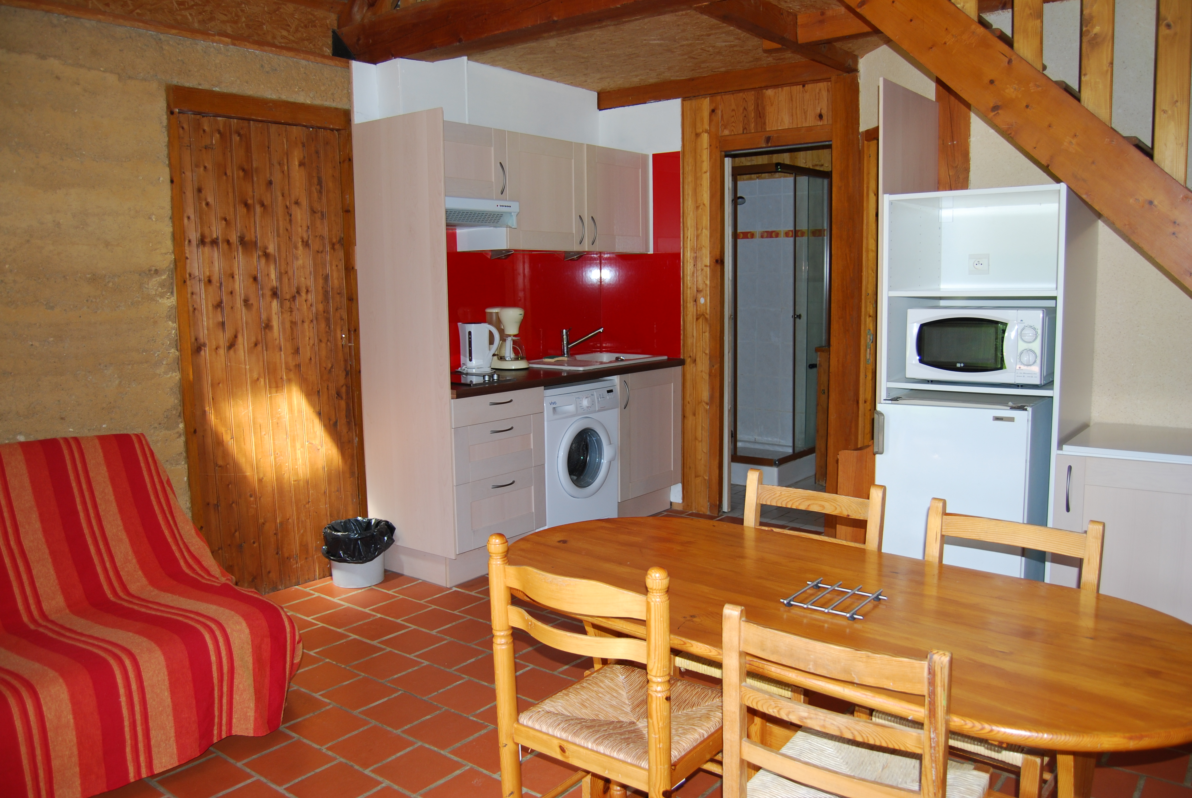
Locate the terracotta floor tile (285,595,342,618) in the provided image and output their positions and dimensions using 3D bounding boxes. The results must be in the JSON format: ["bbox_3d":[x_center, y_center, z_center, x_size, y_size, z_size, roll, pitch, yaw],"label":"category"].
[{"bbox_3d":[-1.192,0.890,3.808,0.193,0.012,0.187,5,9,38],"label":"terracotta floor tile"}]

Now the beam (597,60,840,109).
[{"bbox_3d":[0.653,-1.752,5.045,1.575,0.104,0.080,7,11,37],"label":"beam"}]

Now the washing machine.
[{"bbox_3d":[-0.272,0.327,4.887,0.570,0.850,0.597,6,10,39],"label":"washing machine"}]

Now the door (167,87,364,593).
[{"bbox_3d":[-1.403,-0.206,3.924,0.062,2.137,0.860,5,9,38],"label":"door"}]

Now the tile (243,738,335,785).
[{"bbox_3d":[-0.877,1.047,2.565,0.193,0.012,0.187,5,9,38],"label":"tile"}]

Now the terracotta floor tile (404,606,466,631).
[{"bbox_3d":[-0.672,0.925,3.731,0.202,0.015,0.193,5,10,37],"label":"terracotta floor tile"}]

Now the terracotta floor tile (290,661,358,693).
[{"bbox_3d":[-0.977,1.000,3.197,0.202,0.015,0.193,5,10,37],"label":"terracotta floor tile"}]

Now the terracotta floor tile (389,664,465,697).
[{"bbox_3d":[-0.599,1.000,3.164,0.202,0.015,0.193,5,10,37],"label":"terracotta floor tile"}]

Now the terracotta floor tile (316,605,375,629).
[{"bbox_3d":[-1.008,0.886,3.608,0.195,0.012,0.193,5,9,38],"label":"terracotta floor tile"}]

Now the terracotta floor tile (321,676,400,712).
[{"bbox_3d":[-0.773,0.970,2.936,0.195,0.012,0.193,5,9,38],"label":"terracotta floor tile"}]

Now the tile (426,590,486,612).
[{"bbox_3d":[-0.621,0.895,3.947,0.202,0.015,0.193,5,10,37],"label":"tile"}]

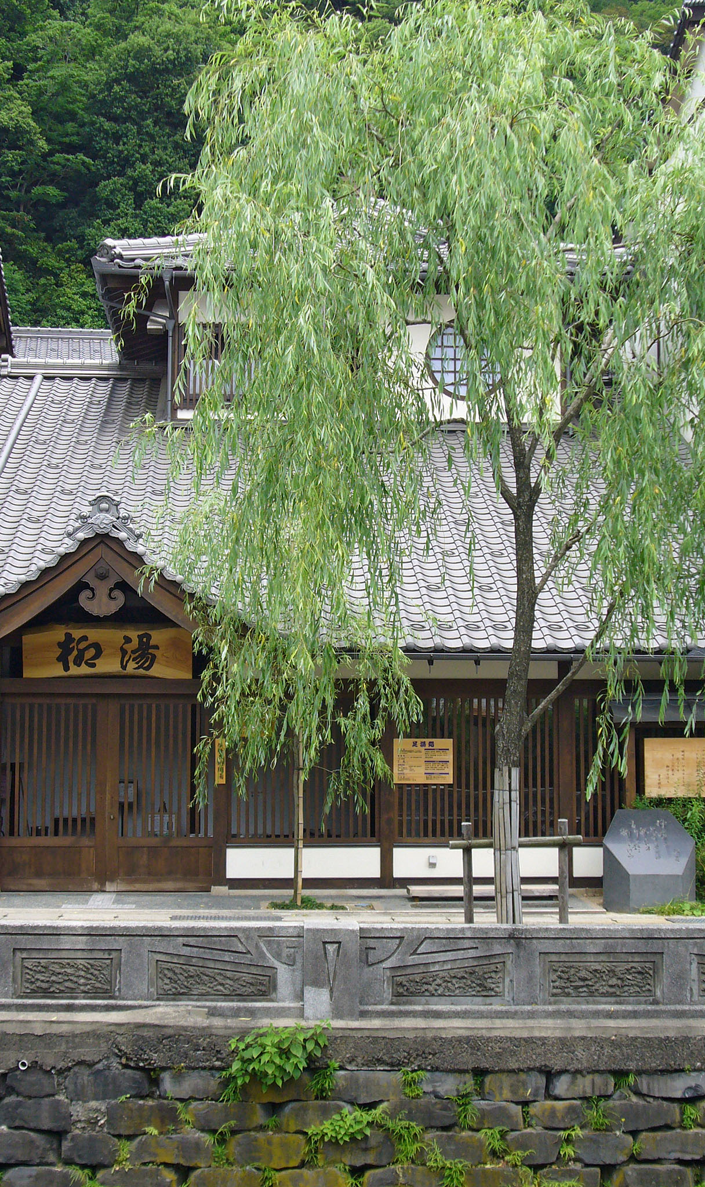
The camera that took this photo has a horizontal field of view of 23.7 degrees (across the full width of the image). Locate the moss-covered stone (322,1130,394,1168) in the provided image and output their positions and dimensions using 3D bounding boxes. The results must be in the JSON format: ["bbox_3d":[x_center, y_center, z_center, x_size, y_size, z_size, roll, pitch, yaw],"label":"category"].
[{"bbox_3d":[0.025,2.946,9.005,0.387,0.186,0.260,0,-5,2],"label":"moss-covered stone"}]

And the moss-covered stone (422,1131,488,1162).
[{"bbox_3d":[0.601,3.284,10.084,0.384,0.187,0.280,0,-5,0],"label":"moss-covered stone"}]

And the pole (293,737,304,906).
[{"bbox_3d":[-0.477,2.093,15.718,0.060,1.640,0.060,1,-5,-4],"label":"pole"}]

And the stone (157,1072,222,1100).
[{"bbox_3d":[-0.969,2.986,10.267,0.380,0.169,0.280,0,-5,5],"label":"stone"}]

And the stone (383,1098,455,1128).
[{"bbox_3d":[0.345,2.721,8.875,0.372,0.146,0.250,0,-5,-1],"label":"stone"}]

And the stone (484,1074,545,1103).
[{"bbox_3d":[0.869,2.687,9.198,0.334,0.150,0.250,0,-5,-2],"label":"stone"}]

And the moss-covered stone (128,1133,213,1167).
[{"bbox_3d":[-0.965,2.957,9.024,0.452,0.168,0.260,0,-5,2],"label":"moss-covered stone"}]

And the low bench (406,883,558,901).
[{"bbox_3d":[1.252,2.897,16.241,1.430,0.140,0.420,1,-5,-4],"label":"low bench"}]

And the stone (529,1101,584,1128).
[{"bbox_3d":[1.216,3.111,10.128,0.331,0.167,0.280,0,-5,0],"label":"stone"}]

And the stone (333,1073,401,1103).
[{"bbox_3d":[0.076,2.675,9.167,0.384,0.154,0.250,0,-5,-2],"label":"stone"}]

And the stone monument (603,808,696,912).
[{"bbox_3d":[2.721,2.449,15.405,0.850,0.890,0.670,0,-5,0],"label":"stone monument"}]

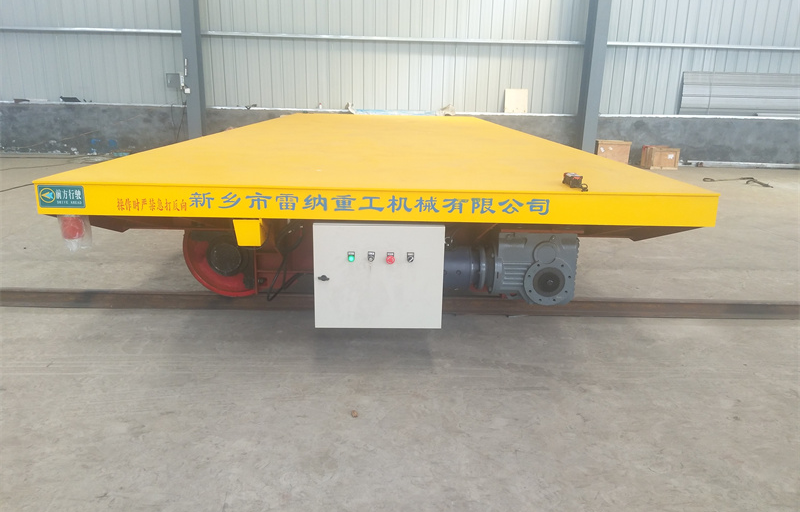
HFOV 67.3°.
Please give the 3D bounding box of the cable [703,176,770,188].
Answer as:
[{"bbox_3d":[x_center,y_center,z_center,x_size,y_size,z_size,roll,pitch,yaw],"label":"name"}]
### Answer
[{"bbox_3d":[5.686,-1.294,10.265,0.940,0.040,1.200,5,16,14],"label":"cable"}]

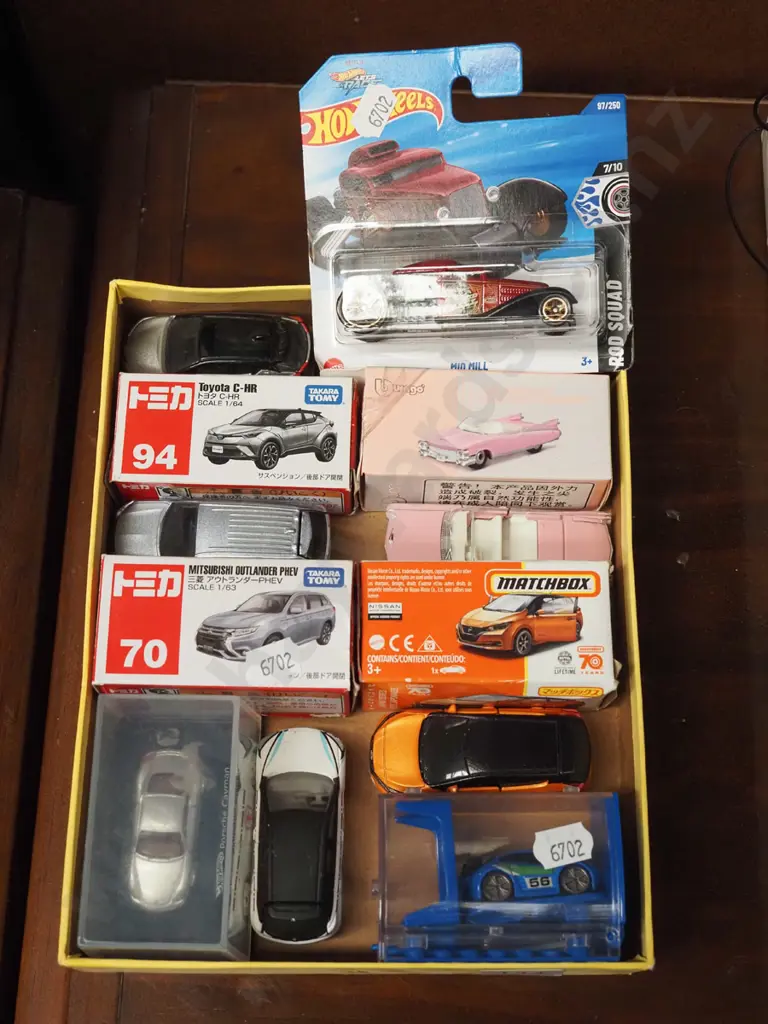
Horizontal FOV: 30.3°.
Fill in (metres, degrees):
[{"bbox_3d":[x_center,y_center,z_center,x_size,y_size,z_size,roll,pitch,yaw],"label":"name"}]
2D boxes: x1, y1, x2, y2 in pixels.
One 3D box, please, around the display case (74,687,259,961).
[{"bbox_3d":[-0.066,0.098,0.438,0.047,0.043,0.077,1,70,0],"label":"display case"}]

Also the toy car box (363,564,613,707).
[{"bbox_3d":[0.032,0.041,0.461,0.078,0.037,0.039,0,70,0],"label":"toy car box"}]

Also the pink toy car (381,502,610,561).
[{"bbox_3d":[0.039,0.012,0.480,0.077,0.020,0.028,1,69,-1],"label":"pink toy car"}]

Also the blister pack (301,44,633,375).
[{"bbox_3d":[0.026,-0.096,0.455,0.107,0.034,0.107,-2,99,5],"label":"blister pack"}]

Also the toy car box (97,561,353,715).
[{"bbox_3d":[-0.050,0.040,0.459,0.079,0.033,0.042,2,68,-2],"label":"toy car box"}]

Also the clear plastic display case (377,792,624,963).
[{"bbox_3d":[0.034,0.114,0.435,0.072,0.037,0.048,0,70,0],"label":"clear plastic display case"}]

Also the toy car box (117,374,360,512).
[{"bbox_3d":[-0.051,-0.023,0.490,0.079,0.028,0.040,1,72,-1],"label":"toy car box"}]

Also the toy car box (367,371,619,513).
[{"bbox_3d":[0.034,-0.023,0.483,0.081,0.033,0.039,2,69,0],"label":"toy car box"}]

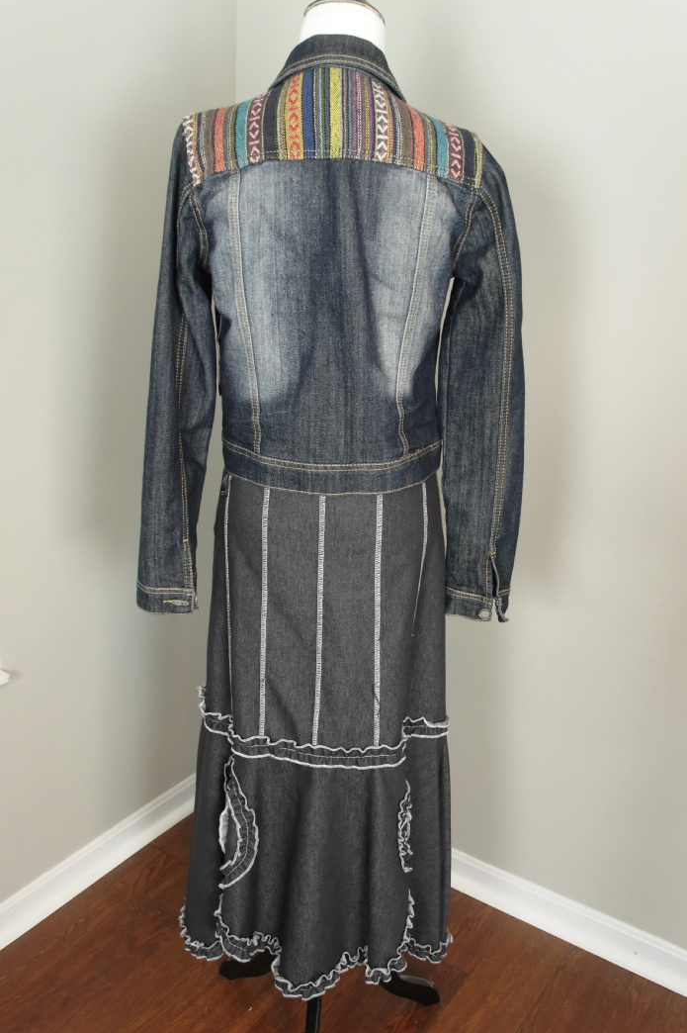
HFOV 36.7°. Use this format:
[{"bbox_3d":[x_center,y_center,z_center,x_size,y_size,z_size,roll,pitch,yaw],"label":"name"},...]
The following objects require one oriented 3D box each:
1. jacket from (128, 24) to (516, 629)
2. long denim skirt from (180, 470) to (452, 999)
[{"bbox_3d":[-0.021,-0.212,1.379,0.520,0.770,0.300,4,20,4],"label":"jacket"},{"bbox_3d":[-0.042,0.290,1.525,0.440,0.850,0.360,4,20,4],"label":"long denim skirt"}]

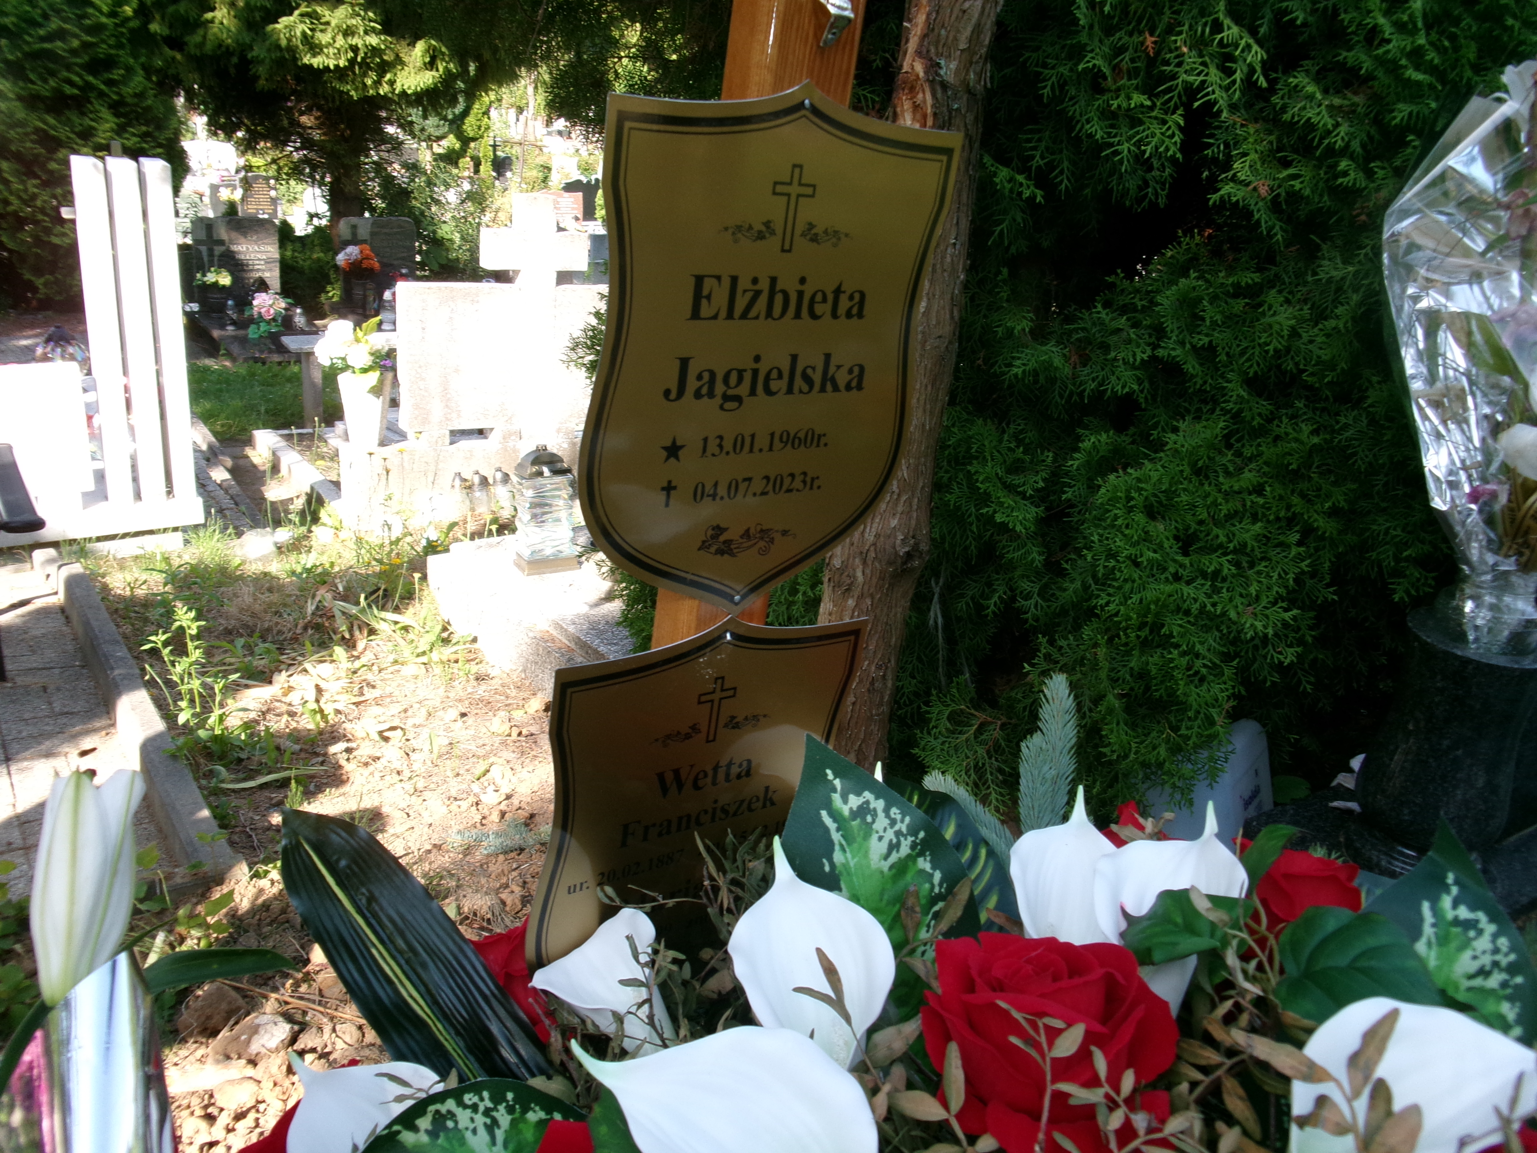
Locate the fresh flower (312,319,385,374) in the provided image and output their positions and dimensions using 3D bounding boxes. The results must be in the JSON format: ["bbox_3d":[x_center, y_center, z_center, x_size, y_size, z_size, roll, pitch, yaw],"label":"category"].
[{"bbox_3d":[-1.300,-0.708,3.850,0.220,0.175,0.190,-8,21,-33],"label":"fresh flower"}]

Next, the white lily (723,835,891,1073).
[{"bbox_3d":[0.021,0.178,0.580,0.075,0.106,0.062,-8,12,0],"label":"white lily"}]

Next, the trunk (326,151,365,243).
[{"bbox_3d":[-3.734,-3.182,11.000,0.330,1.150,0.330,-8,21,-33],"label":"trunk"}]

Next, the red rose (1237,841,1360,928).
[{"bbox_3d":[0.319,0.190,0.750,0.080,0.062,0.080,20,34,26],"label":"red rose"}]

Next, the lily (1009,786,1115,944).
[{"bbox_3d":[0.166,0.162,0.690,0.075,0.100,0.058,6,15,15],"label":"lily"}]

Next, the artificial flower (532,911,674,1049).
[{"bbox_3d":[-0.084,0.207,0.640,0.073,0.080,0.062,-34,20,-16],"label":"artificial flower"}]

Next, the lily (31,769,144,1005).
[{"bbox_3d":[-0.307,0.139,0.560,0.051,0.108,0.050,2,15,-28],"label":"lily"}]

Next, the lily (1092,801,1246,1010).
[{"bbox_3d":[0.207,0.167,0.640,0.078,0.106,0.060,8,15,20],"label":"lily"}]

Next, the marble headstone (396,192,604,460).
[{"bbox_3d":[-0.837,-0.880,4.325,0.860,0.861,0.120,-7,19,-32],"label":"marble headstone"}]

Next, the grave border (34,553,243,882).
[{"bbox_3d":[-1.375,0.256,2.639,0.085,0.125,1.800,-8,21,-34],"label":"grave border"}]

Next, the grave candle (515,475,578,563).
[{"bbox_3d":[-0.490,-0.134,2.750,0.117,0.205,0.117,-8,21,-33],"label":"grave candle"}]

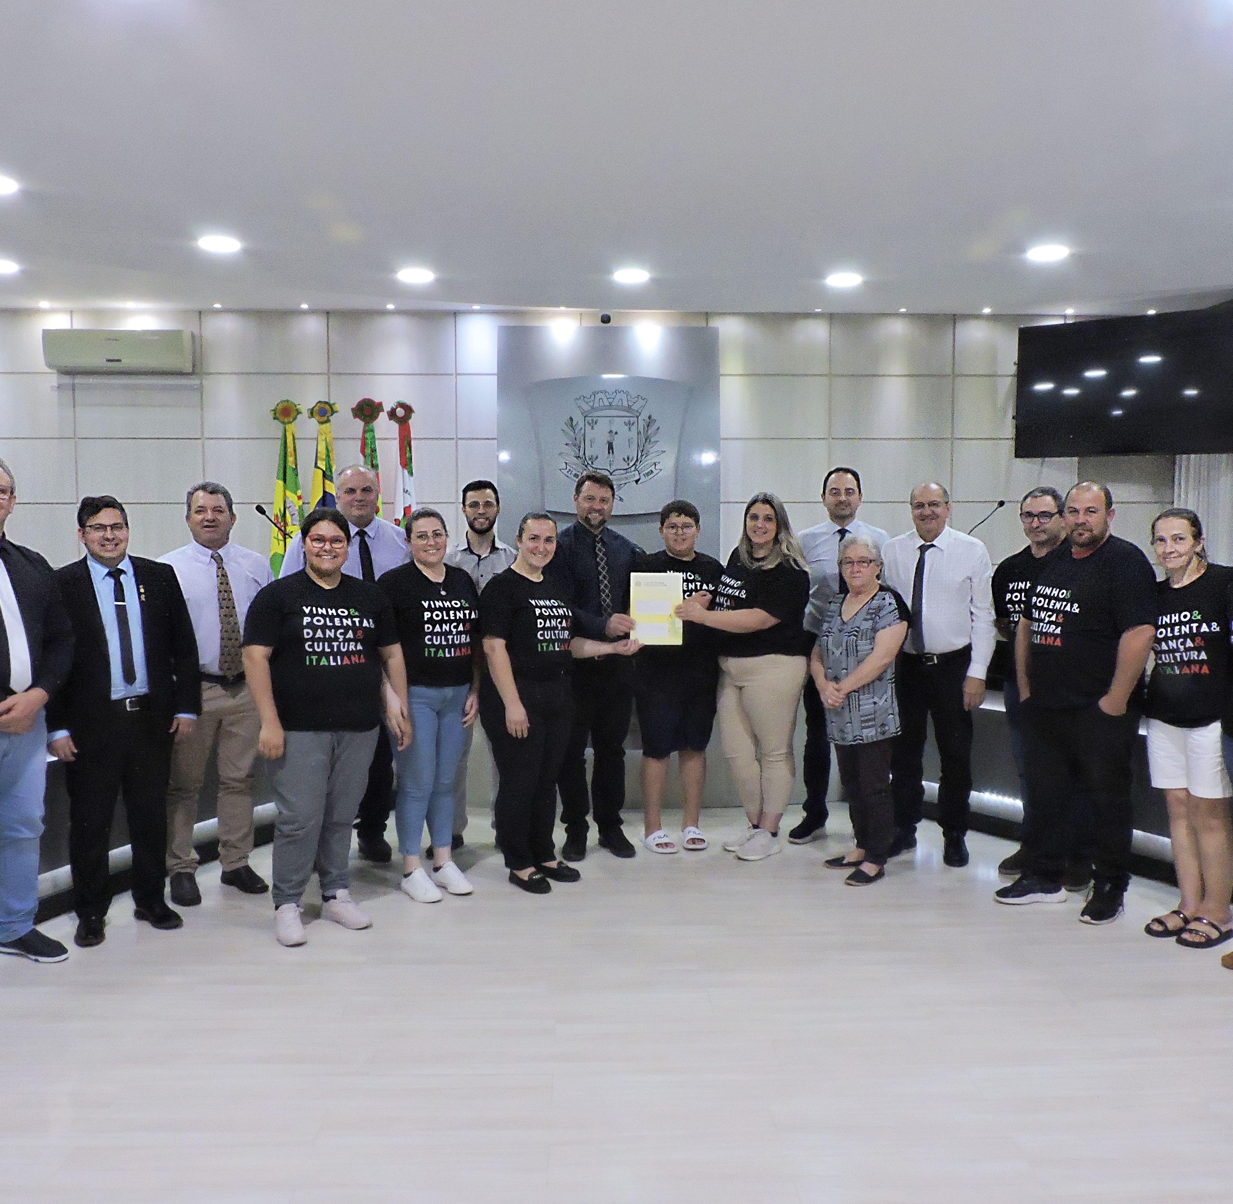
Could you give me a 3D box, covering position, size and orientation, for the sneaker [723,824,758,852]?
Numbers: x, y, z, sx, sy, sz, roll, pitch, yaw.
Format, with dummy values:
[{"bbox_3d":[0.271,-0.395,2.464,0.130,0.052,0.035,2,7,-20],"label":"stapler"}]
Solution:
[{"bbox_3d":[0.607,1.120,5.382,0.260,0.110,0.095,-4,6,-42],"label":"sneaker"}]

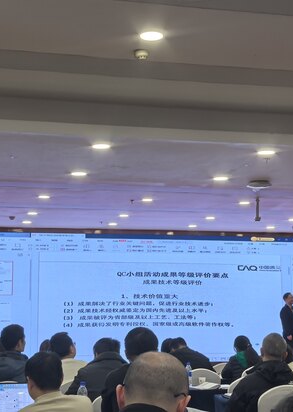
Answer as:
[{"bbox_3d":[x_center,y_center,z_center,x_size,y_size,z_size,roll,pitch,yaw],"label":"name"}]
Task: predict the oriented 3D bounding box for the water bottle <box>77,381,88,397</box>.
[{"bbox_3d":[-0.395,1.215,4.852,0.065,0.230,0.065,2,-9,-14],"label":"water bottle"}]

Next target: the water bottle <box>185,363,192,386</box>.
[{"bbox_3d":[0.415,1.643,7.600,0.065,0.230,0.065,2,-9,-14],"label":"water bottle"}]

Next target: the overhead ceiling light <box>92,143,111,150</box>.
[{"bbox_3d":[-0.437,-0.575,7.505,0.175,0.045,0.175,2,-9,-14],"label":"overhead ceiling light"}]

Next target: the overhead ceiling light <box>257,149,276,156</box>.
[{"bbox_3d":[1.221,-0.545,7.921,0.175,0.045,0.175,-1,-9,0],"label":"overhead ceiling light"}]

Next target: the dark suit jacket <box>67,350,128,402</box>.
[{"bbox_3d":[-0.315,1.411,5.851,0.540,0.620,0.380,2,-9,-14],"label":"dark suit jacket"}]

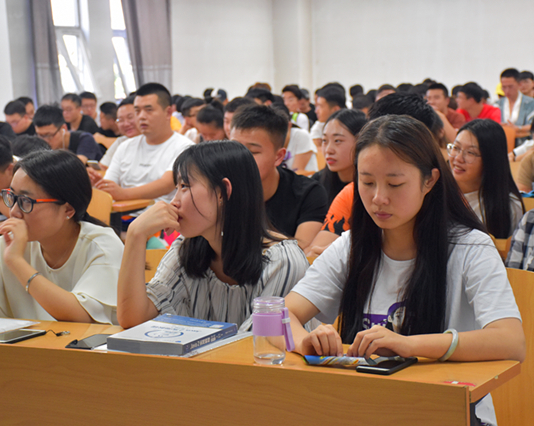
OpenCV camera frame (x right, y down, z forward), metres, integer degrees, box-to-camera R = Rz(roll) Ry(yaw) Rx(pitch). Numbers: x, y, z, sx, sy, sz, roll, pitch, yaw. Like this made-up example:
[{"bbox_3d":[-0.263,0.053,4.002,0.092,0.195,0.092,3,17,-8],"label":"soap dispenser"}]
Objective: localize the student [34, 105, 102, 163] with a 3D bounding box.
[{"bbox_3d":[-1.171,0.022,6.970,0.520,1.202,0.760,2,7,28],"label":"student"}]

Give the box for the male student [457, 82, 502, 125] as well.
[{"bbox_3d":[1.565,-0.376,9.902,0.500,1.260,0.720,3,7,35],"label":"male student"}]

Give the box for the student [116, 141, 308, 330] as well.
[{"bbox_3d":[-0.128,0.429,3.027,0.500,1.189,0.720,1,6,18],"label":"student"}]

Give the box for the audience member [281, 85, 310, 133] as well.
[{"bbox_3d":[0.207,-0.424,10.595,0.500,1.263,0.720,2,7,25],"label":"audience member"}]

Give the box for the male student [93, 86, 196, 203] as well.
[{"bbox_3d":[-0.561,0.062,5.930,0.540,1.319,0.750,2,7,25],"label":"male student"}]

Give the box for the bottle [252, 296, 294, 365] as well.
[{"bbox_3d":[0.013,0.245,2.653,0.085,0.132,0.067,-1,6,0],"label":"bottle"}]

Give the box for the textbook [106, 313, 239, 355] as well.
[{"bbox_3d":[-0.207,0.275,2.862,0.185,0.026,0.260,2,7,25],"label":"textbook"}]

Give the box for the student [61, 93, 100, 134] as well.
[{"bbox_3d":[-1.559,-0.329,10.194,0.500,1.230,0.720,2,7,27],"label":"student"}]

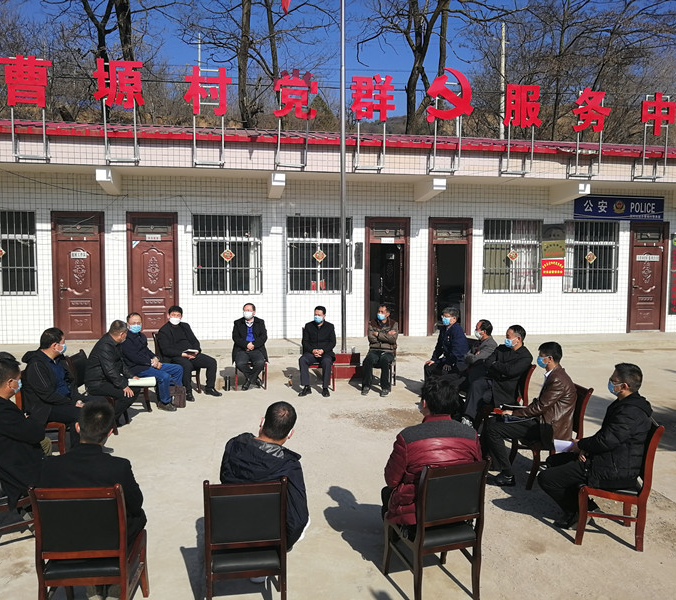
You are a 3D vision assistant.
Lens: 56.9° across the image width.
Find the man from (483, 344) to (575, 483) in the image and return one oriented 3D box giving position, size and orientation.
[{"bbox_3d":[1.866,1.093,6.037,0.860,1.330,0.520,1,4,0],"label":"man"}]

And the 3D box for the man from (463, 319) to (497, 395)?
[{"bbox_3d":[1.744,0.930,8.129,0.810,1.330,0.520,0,4,-6],"label":"man"}]

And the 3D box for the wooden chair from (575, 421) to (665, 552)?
[{"bbox_3d":[2.092,1.351,4.776,0.575,0.922,0.494,1,4,11],"label":"wooden chair"}]

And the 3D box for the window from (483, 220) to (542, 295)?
[{"bbox_3d":[4.154,-1.024,14.775,1.464,1.750,0.100,0,4,-10],"label":"window"}]

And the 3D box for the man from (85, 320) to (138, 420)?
[{"bbox_3d":[-2.725,0.906,7.574,0.700,1.280,0.550,1,4,6],"label":"man"}]

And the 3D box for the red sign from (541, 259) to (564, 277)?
[{"bbox_3d":[5.151,-0.764,14.950,0.605,0.405,0.030,0,5,-10],"label":"red sign"}]

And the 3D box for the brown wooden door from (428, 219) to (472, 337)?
[{"bbox_3d":[2.619,-0.532,14.577,1.057,2.752,0.130,0,4,-10],"label":"brown wooden door"}]

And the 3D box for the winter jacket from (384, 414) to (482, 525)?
[{"bbox_3d":[0.597,1.098,4.140,0.580,0.660,0.430,-1,4,-18],"label":"winter jacket"}]

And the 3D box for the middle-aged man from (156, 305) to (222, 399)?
[{"bbox_3d":[-2.244,0.762,9.318,0.850,1.310,0.600,3,5,41],"label":"middle-aged man"}]

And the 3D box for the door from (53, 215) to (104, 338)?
[{"bbox_3d":[-5.388,-0.510,13.010,1.045,2.659,0.120,0,4,-10],"label":"door"}]

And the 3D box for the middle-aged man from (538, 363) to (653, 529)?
[{"bbox_3d":[1.992,1.177,4.895,0.780,1.340,0.540,1,4,11],"label":"middle-aged man"}]

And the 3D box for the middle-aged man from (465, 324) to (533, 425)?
[{"bbox_3d":[1.756,0.959,7.029,0.720,1.300,0.540,-1,4,-12],"label":"middle-aged man"}]

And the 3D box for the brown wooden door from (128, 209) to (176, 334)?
[{"bbox_3d":[-3.945,-0.510,13.365,1.038,2.700,0.120,0,4,-10],"label":"brown wooden door"}]

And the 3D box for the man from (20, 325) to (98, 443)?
[{"bbox_3d":[-2.863,0.987,6.573,0.840,1.340,0.540,0,4,-2],"label":"man"}]

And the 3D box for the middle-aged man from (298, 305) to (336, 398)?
[{"bbox_3d":[-0.324,0.757,9.587,0.580,1.300,0.780,0,4,2],"label":"middle-aged man"}]

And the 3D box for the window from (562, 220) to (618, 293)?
[{"bbox_3d":[6.168,-1.033,15.178,1.450,1.742,0.100,0,4,-10],"label":"window"}]

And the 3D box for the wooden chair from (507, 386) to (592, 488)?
[{"bbox_3d":[2.024,1.258,5.930,0.575,0.922,0.494,0,4,-1],"label":"wooden chair"}]

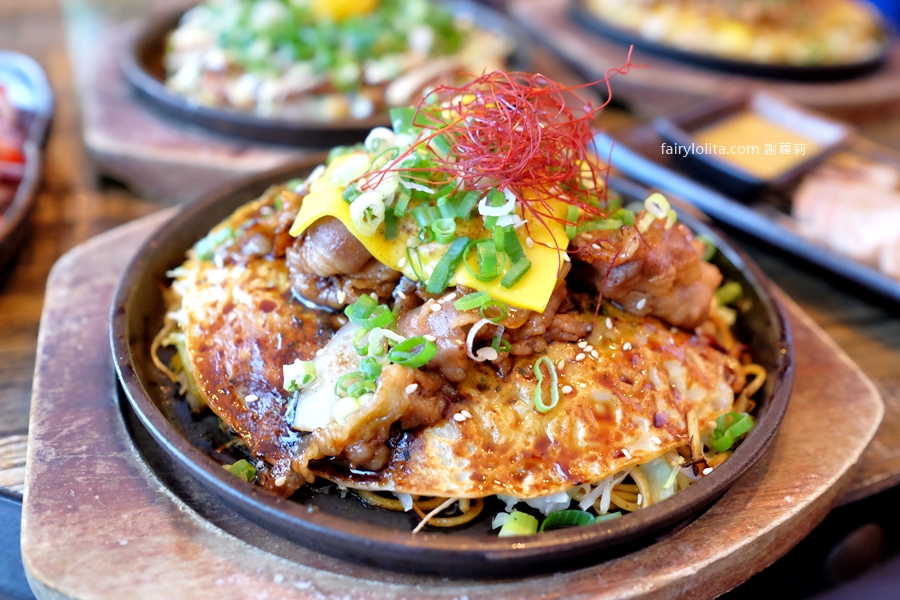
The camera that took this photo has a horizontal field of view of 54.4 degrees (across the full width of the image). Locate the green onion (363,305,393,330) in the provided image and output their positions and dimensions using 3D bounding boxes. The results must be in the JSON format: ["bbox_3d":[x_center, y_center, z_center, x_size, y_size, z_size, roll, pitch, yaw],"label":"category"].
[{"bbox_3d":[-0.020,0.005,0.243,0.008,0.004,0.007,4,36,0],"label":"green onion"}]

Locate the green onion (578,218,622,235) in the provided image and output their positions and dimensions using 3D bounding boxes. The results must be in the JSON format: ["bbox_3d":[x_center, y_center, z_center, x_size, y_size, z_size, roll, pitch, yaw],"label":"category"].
[{"bbox_3d":[0.046,-0.022,0.267,0.013,0.003,0.004,1,36,-5],"label":"green onion"}]

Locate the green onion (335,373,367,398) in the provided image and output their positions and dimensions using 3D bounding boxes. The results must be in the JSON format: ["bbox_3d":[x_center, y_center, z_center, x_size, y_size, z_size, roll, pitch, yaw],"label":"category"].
[{"bbox_3d":[-0.027,0.023,0.240,0.008,0.003,0.007,-5,57,7],"label":"green onion"}]

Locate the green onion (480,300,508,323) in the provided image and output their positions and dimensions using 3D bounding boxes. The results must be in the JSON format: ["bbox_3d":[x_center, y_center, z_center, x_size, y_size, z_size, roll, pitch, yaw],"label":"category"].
[{"bbox_3d":[0.012,0.003,0.240,0.008,0.002,0.007,-2,45,2],"label":"green onion"}]

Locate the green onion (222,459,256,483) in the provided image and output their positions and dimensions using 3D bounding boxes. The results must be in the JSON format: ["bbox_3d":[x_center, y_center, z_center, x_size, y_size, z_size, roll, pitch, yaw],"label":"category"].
[{"bbox_3d":[-0.057,0.046,0.237,0.009,0.005,0.006,19,37,20],"label":"green onion"}]

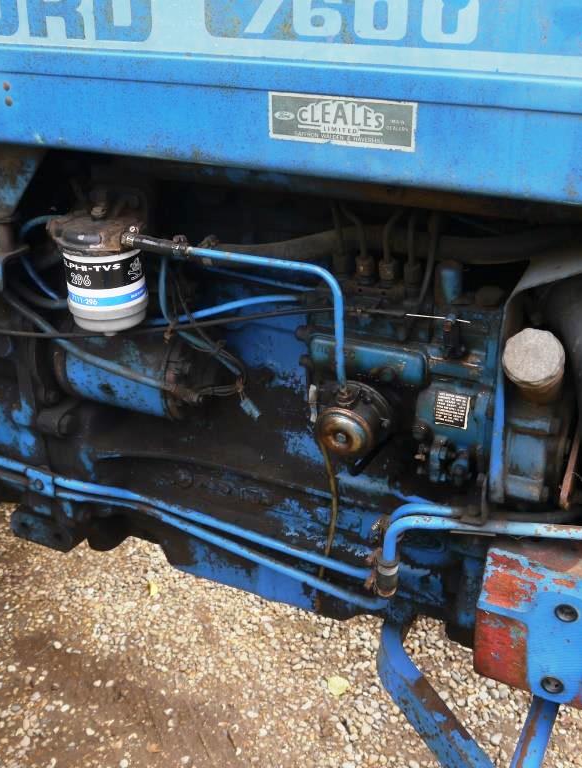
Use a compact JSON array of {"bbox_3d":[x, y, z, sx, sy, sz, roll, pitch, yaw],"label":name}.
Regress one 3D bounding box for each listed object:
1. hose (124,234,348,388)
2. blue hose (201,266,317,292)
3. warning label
[{"bbox_3d":[-0.062,-0.079,0.889,0.263,0.144,0.032,10,30,20],"label":"hose"},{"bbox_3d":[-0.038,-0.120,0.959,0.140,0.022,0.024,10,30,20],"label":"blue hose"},{"bbox_3d":[0.168,0.028,0.864,0.037,0.040,0.002,10,30,20],"label":"warning label"}]

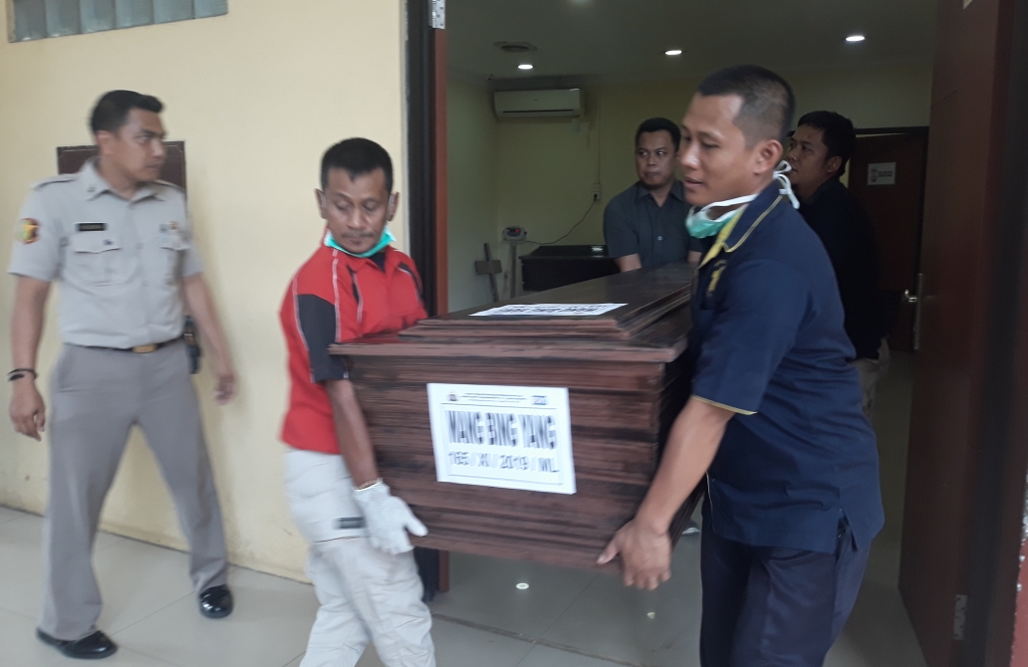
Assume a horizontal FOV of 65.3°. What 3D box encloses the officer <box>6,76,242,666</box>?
[{"bbox_3d":[-1.121,0.119,2.388,0.620,1.640,0.400,-7,11,-43],"label":"officer"}]

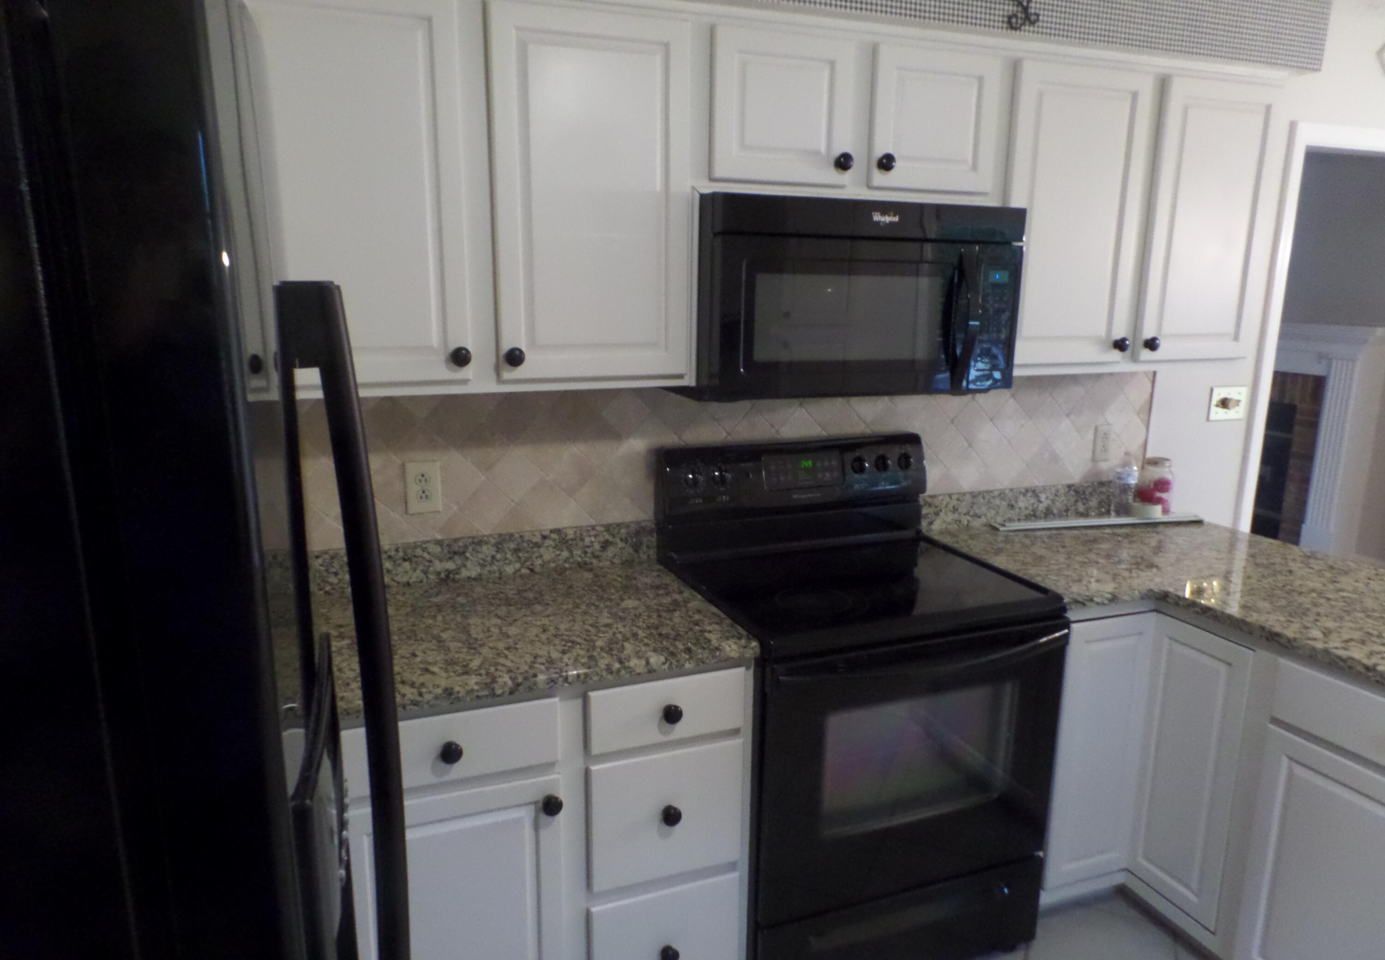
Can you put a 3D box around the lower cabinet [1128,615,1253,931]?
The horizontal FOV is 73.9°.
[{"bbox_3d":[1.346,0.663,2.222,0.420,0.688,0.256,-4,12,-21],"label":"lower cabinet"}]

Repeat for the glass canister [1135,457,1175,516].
[{"bbox_3d":[1.470,0.021,2.925,0.120,0.171,0.120,-4,12,-21],"label":"glass canister"}]

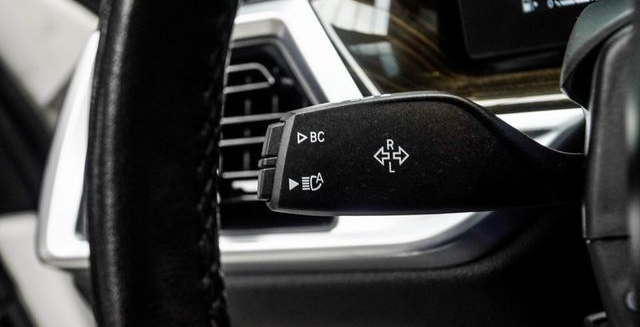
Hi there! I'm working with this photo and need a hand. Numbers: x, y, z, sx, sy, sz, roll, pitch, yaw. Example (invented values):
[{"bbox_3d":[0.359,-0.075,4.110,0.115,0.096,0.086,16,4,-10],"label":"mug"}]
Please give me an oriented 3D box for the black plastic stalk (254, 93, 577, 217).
[{"bbox_3d":[0.034,-0.003,0.320,0.110,0.040,0.029,0,5,-3],"label":"black plastic stalk"}]

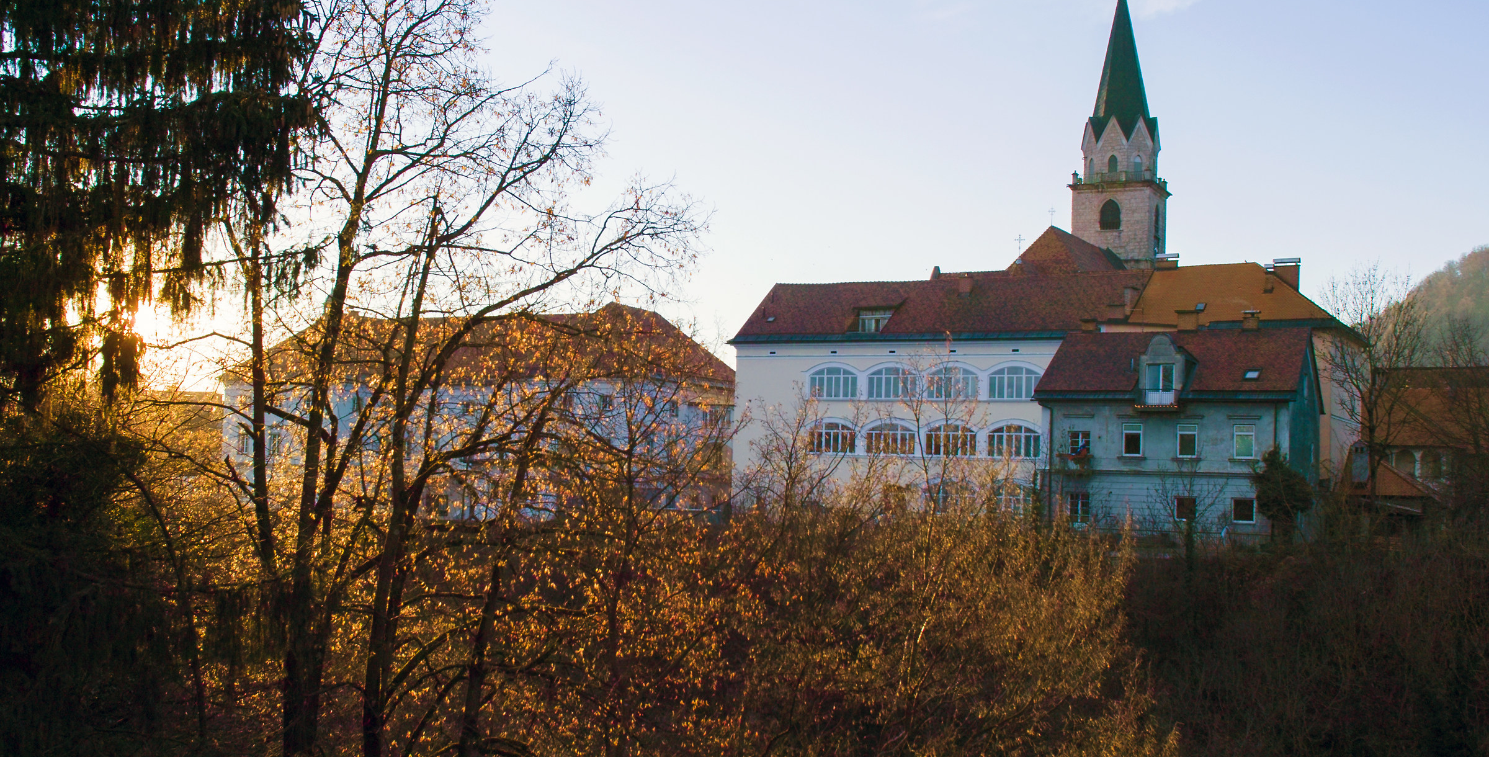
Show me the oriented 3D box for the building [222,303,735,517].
[{"bbox_3d":[-22.630,2.940,139.540,44.800,17.600,18.500,0,-4,32],"label":"building"}]

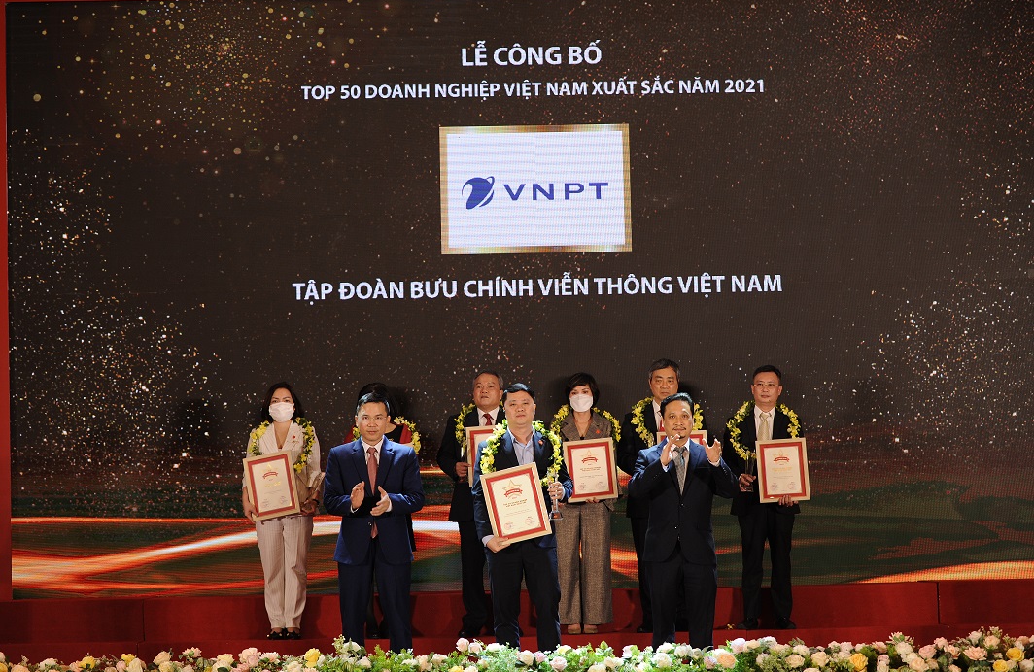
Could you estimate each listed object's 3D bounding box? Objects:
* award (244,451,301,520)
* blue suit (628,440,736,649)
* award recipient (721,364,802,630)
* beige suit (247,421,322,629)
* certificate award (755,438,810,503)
[{"bbox_3d":[-1.498,0.919,14.400,0.305,0.385,0.025,-10,-3,-1],"label":"award"},{"bbox_3d":[0.883,1.236,12.550,0.560,1.390,0.420,-1,-2,2],"label":"blue suit"},{"bbox_3d":[1.585,1.045,15.200,0.520,1.700,0.440,-1,-3,1],"label":"award recipient"},{"bbox_3d":[-1.444,1.178,14.600,0.470,1.300,0.360,-1,-2,0],"label":"beige suit"},{"bbox_3d":[1.695,0.860,14.980,0.318,0.400,0.025,-4,-8,0],"label":"certificate award"}]

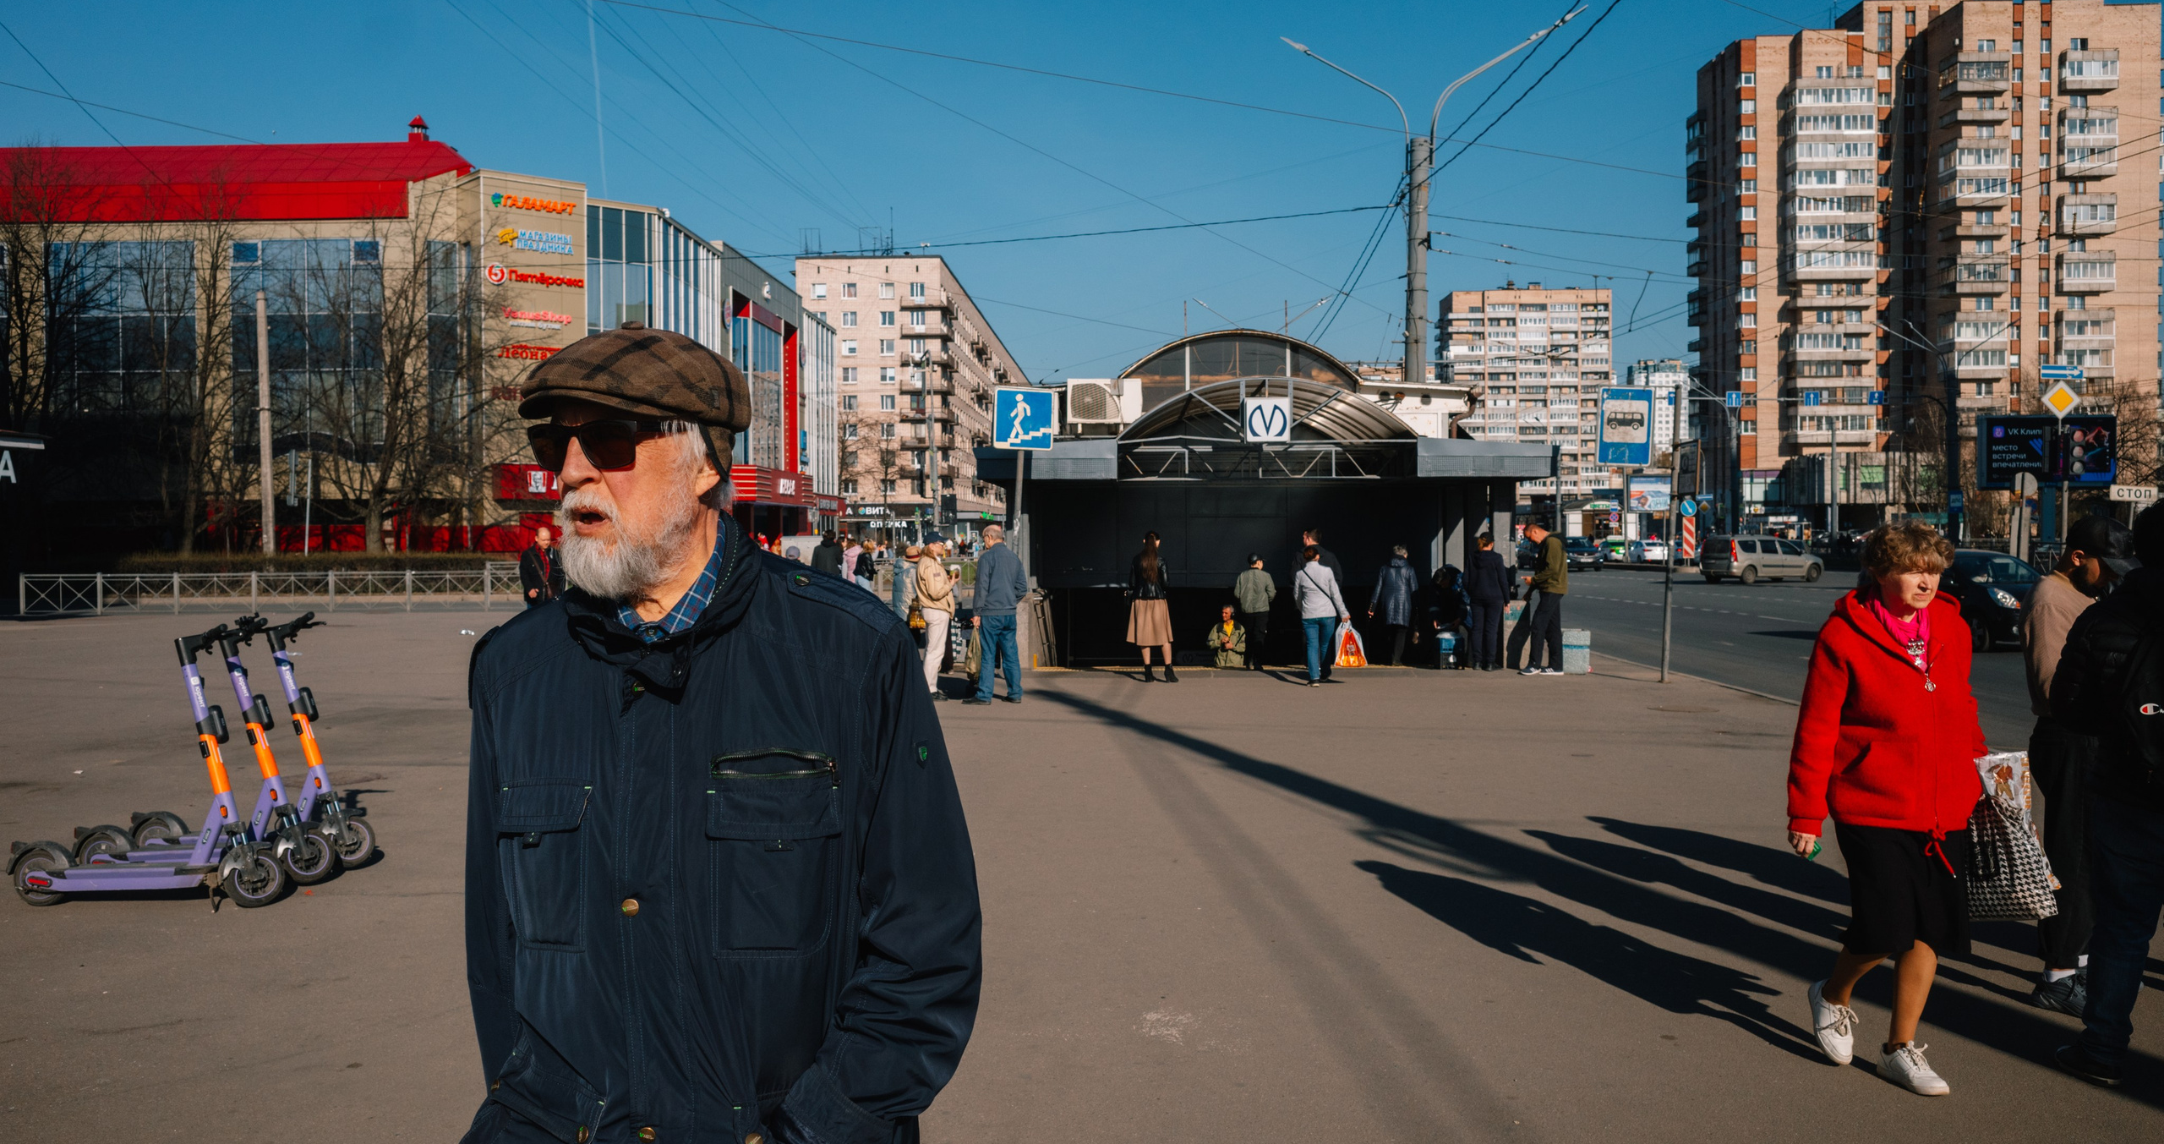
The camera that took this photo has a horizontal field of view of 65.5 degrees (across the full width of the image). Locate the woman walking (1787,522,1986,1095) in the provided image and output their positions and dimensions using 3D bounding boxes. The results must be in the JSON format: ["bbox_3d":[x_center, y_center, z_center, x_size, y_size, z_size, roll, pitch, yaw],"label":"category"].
[{"bbox_3d":[2.401,0.670,5.016,0.550,1.620,0.520,0,1,-6],"label":"woman walking"}]

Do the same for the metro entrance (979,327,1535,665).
[{"bbox_3d":[2.245,-1.181,24.780,6.700,4.450,11.000,0,1,1],"label":"metro entrance"}]

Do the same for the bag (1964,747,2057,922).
[{"bbox_3d":[2.815,0.801,5.100,0.310,0.500,0.160,0,1,15],"label":"bag"}]

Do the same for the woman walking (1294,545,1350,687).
[{"bbox_3d":[2.546,0.439,17.914,0.550,1.510,0.480,0,1,0],"label":"woman walking"}]

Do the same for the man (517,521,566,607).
[{"bbox_3d":[-6.590,0.316,20.611,0.560,1.710,0.400,-1,2,-33],"label":"man"}]

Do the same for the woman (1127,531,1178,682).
[{"bbox_3d":[0.777,0.356,18.613,0.500,1.660,0.420,0,1,12],"label":"woman"}]

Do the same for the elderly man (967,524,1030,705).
[{"bbox_3d":[-0.799,0.398,16.113,0.580,1.700,0.450,-1,1,-25],"label":"elderly man"}]

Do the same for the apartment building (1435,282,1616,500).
[{"bbox_3d":[93.069,-32.920,357.369,34.000,52.500,17.000,0,1,1],"label":"apartment building"}]

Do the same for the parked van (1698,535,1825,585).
[{"bbox_3d":[23.579,-0.489,58.427,4.450,1.660,1.750,-1,1,-26],"label":"parked van"}]

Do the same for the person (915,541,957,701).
[{"bbox_3d":[-1.415,0.426,16.513,0.450,1.630,0.500,0,1,-5],"label":"person"}]

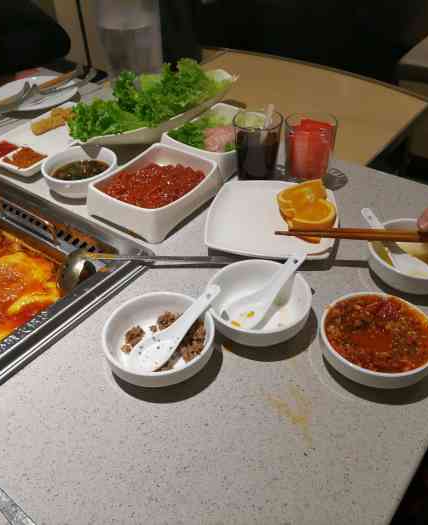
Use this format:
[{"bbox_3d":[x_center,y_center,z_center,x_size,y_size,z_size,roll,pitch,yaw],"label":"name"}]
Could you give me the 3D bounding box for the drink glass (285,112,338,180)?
[{"bbox_3d":[0.156,-0.179,0.847,0.080,0.101,0.080,-2,41,0],"label":"drink glass"}]

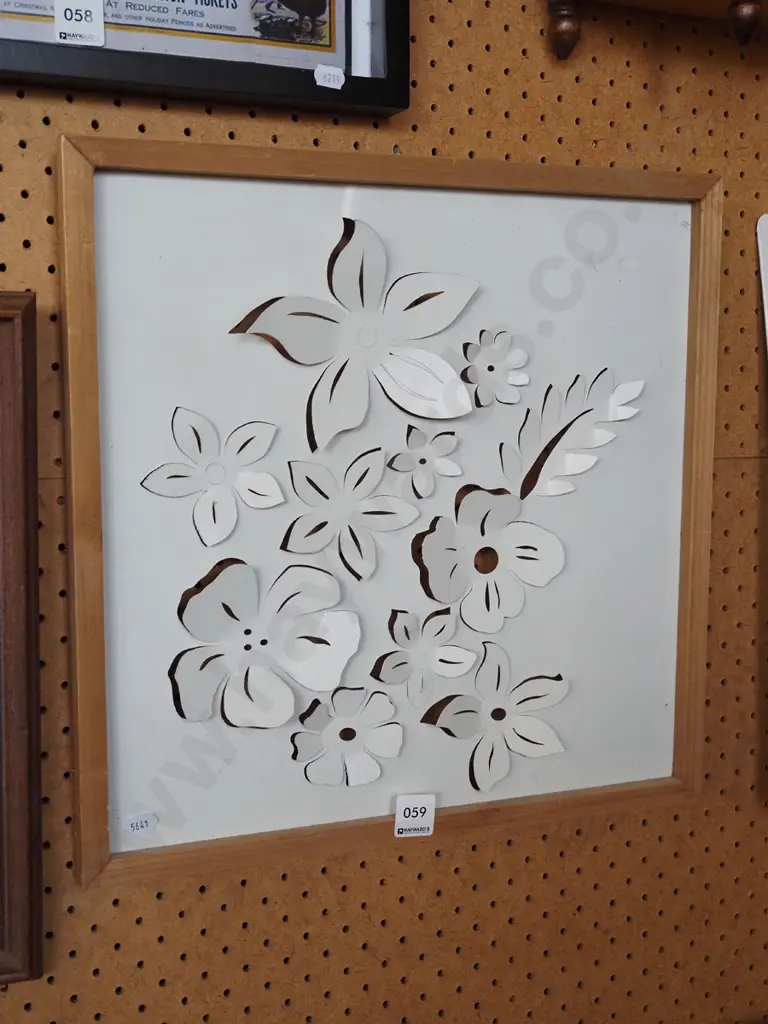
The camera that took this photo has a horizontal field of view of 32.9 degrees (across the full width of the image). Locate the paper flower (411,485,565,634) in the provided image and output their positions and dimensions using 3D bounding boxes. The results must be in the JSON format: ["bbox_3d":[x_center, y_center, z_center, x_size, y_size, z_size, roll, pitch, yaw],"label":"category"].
[{"bbox_3d":[0.088,0.039,1.081,0.143,0.126,0.018,-3,8,-22],"label":"paper flower"}]

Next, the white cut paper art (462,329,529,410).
[{"bbox_3d":[0.092,-0.117,1.066,0.062,0.063,0.012,-3,8,-22],"label":"white cut paper art"}]

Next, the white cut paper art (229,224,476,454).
[{"bbox_3d":[-0.020,-0.137,1.015,0.208,0.179,0.019,-3,8,-22],"label":"white cut paper art"}]

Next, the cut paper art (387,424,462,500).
[{"bbox_3d":[0.033,-0.041,1.053,0.066,0.060,0.010,-3,8,-22],"label":"cut paper art"}]

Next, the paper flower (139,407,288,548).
[{"bbox_3d":[-0.131,-0.027,1.016,0.117,0.110,0.010,-3,7,-21],"label":"paper flower"}]

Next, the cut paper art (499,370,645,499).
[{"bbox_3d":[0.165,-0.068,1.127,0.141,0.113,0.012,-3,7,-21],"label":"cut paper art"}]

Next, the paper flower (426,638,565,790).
[{"bbox_3d":[0.098,0.177,1.126,0.143,0.133,0.020,-3,7,-21],"label":"paper flower"}]

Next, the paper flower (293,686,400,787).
[{"bbox_3d":[-0.030,0.187,1.079,0.098,0.085,0.014,-3,7,-21],"label":"paper flower"}]

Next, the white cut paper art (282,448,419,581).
[{"bbox_3d":[-0.026,0.003,1.034,0.118,0.107,0.012,-3,8,-22],"label":"white cut paper art"}]

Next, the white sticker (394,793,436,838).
[{"bbox_3d":[0.027,0.258,1.103,0.035,0.037,0.002,-3,7,-21],"label":"white sticker"}]

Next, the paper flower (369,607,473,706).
[{"bbox_3d":[0.035,0.124,1.097,0.097,0.087,0.014,-3,7,-21],"label":"paper flower"}]

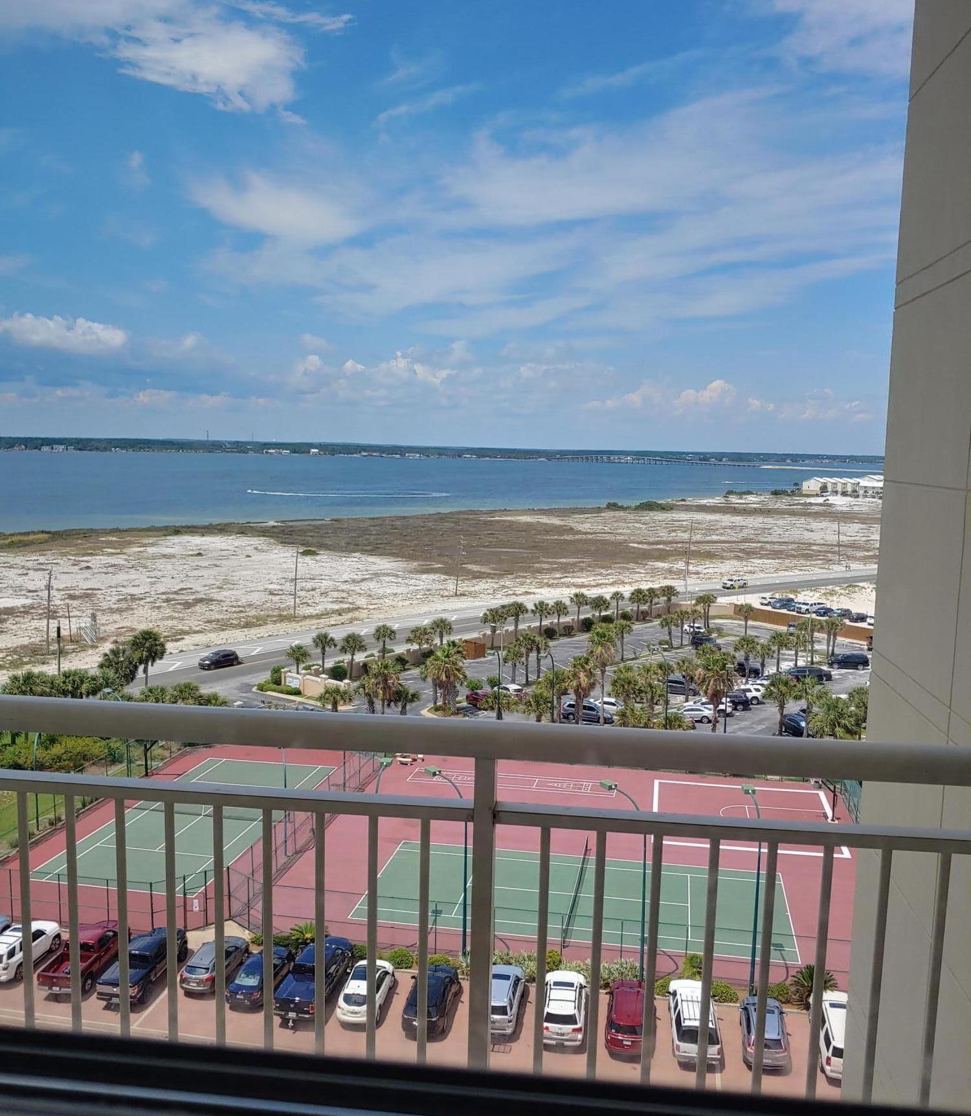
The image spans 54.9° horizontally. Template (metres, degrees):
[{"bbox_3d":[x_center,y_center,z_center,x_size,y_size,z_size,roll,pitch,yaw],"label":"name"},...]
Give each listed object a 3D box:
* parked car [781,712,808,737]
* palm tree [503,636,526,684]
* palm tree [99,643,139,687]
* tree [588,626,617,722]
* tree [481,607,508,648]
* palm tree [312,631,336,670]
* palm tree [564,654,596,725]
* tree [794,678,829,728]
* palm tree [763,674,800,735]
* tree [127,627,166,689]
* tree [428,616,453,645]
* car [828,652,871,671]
[{"bbox_3d":[29.310,15.542,86.078,1.850,1.620,4.600,-2,8,-23],"label":"parked car"},{"bbox_3d":[3.209,11.351,102.051,2.424,5.130,2.424,1,7,2],"label":"palm tree"},{"bbox_3d":[-37.301,11.197,95.155,4.000,5.090,4.000,1,7,0],"label":"palm tree"},{"bbox_3d":[10.900,11.160,87.220,2.640,9.940,2.590,2,7,7],"label":"tree"},{"bbox_3d":[1.190,9.110,121.970,3.560,5.500,3.490,1,7,1],"label":"tree"},{"bbox_3d":[-17.913,10.621,103.821,2.691,5.270,2.691,0,7,-10],"label":"palm tree"},{"bbox_3d":[8.870,12.470,87.220,2.920,7.250,2.870,2,7,6],"label":"palm tree"},{"bbox_3d":[29.696,13.637,85.543,3.323,5.656,3.323,4,7,20],"label":"tree"},{"bbox_3d":[27.240,13.610,86.080,3.540,6.020,3.470,3,7,18],"label":"palm tree"},{"bbox_3d":[-34.620,10.512,95.608,3.920,6.759,3.920,-1,7,-20],"label":"tree"},{"bbox_3d":[-5.342,9.661,115.135,3.122,5.319,3.122,1,7,0],"label":"tree"},{"bbox_3d":[43.982,12.470,113.423,5.100,1.770,2.000,3,7,11],"label":"car"}]

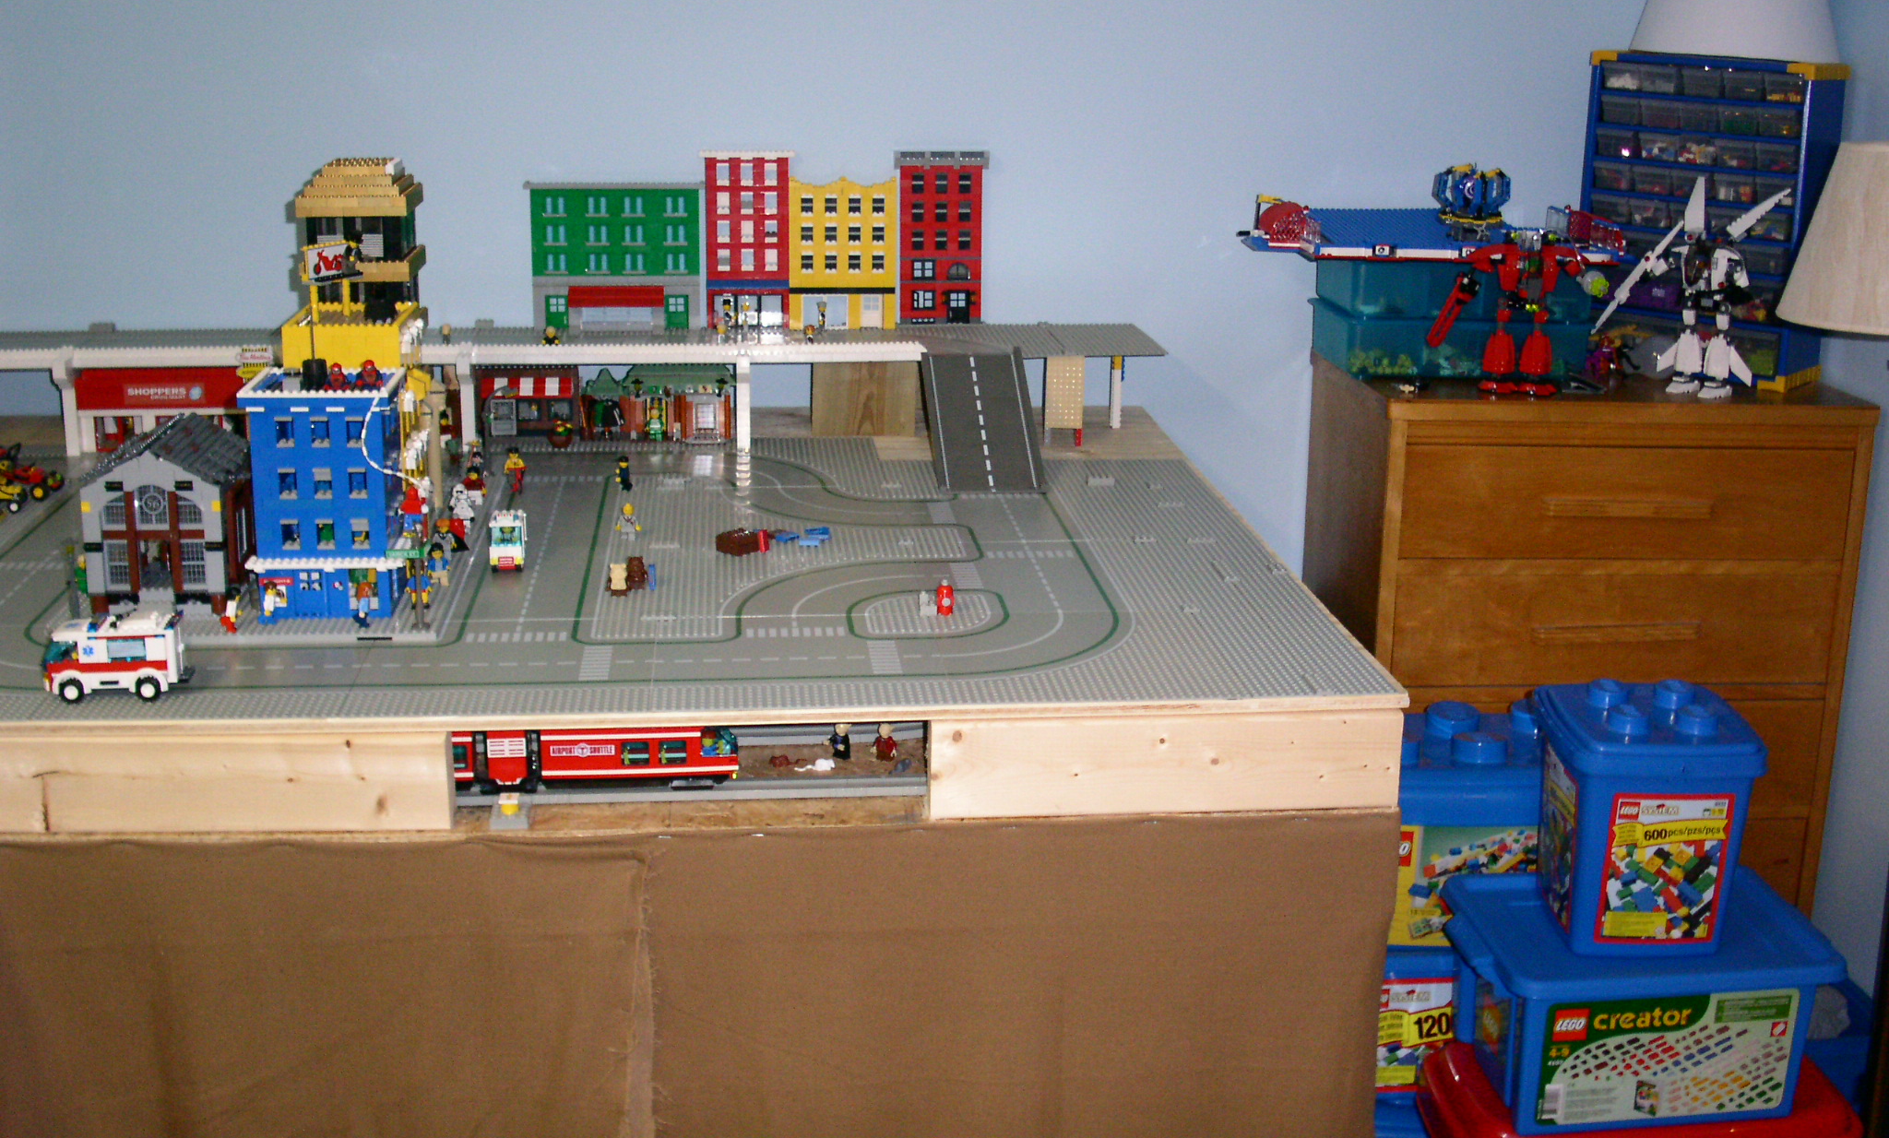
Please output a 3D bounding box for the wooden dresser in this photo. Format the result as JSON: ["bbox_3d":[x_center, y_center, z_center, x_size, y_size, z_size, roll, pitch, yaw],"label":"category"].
[{"bbox_3d":[0.856,0.157,2.894,0.645,0.870,0.400,0,16,-3],"label":"wooden dresser"}]

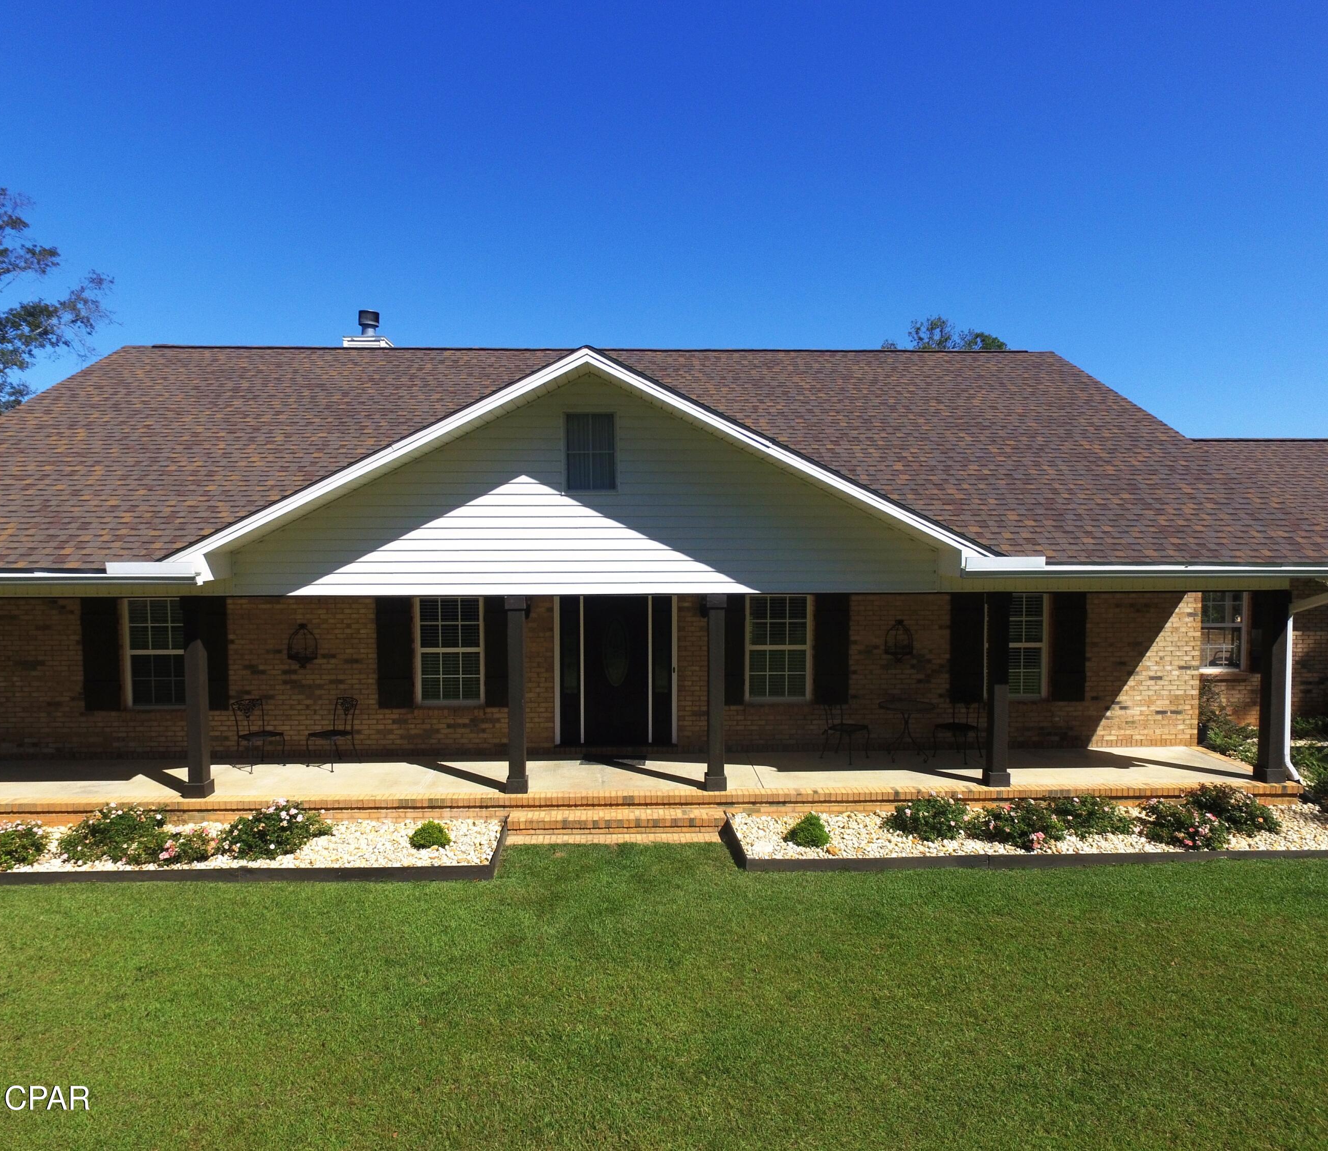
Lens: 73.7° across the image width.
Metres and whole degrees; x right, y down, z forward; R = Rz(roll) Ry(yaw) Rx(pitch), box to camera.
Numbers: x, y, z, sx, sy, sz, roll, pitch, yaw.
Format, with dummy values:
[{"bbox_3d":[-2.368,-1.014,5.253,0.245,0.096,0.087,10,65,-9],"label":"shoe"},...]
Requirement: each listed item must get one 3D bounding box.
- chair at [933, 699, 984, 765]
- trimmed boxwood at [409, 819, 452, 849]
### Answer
[{"bbox_3d":[3.923,1.998,11.742,0.500,0.870,0.470,-2,4,-39],"label":"chair"},{"bbox_3d":[-2.478,2.701,9.410,0.410,0.260,0.390,0,3,-2],"label":"trimmed boxwood"}]

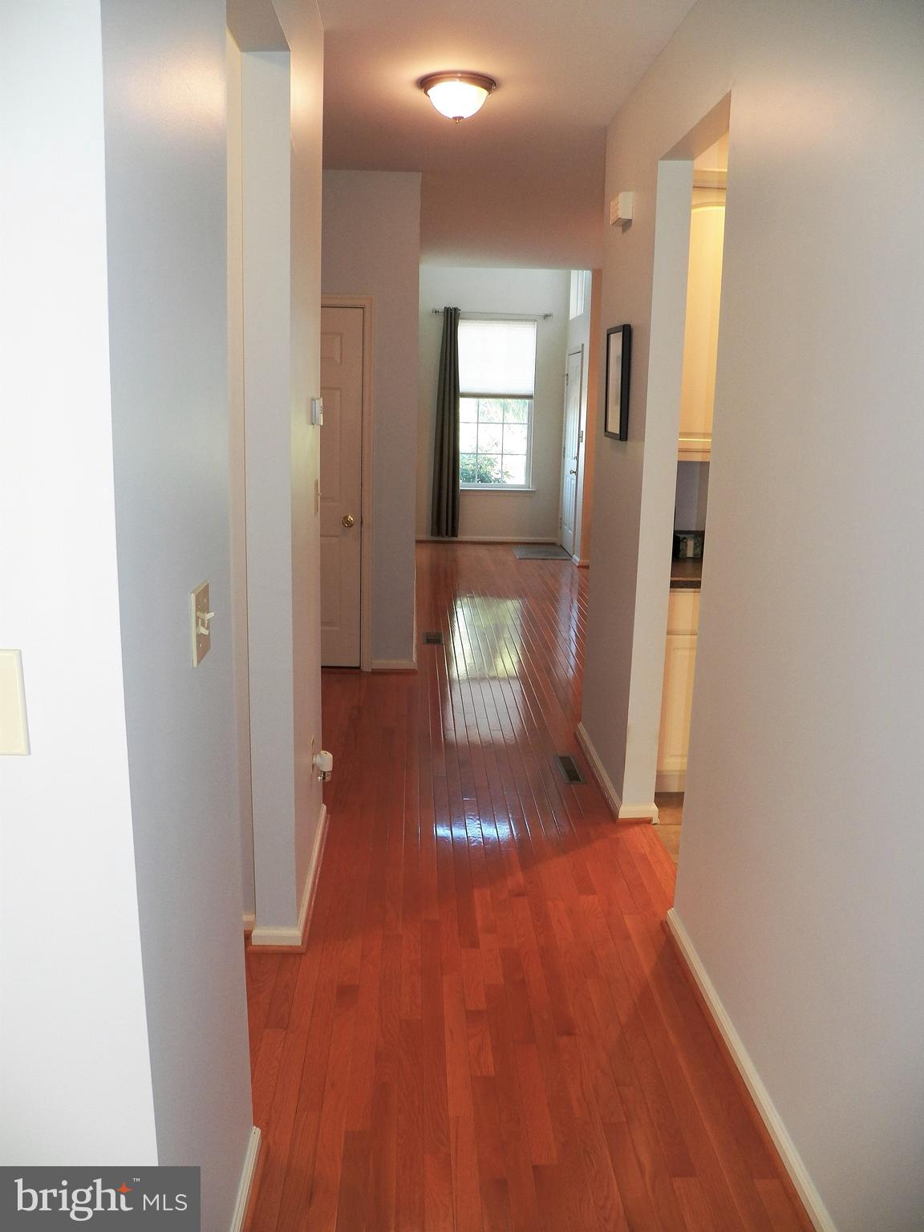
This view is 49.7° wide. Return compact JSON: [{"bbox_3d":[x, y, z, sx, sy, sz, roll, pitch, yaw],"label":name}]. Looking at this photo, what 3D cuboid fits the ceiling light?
[{"bbox_3d":[-0.013,-1.879,3.650,0.292,0.138,0.292,1,12,-3],"label":"ceiling light"}]

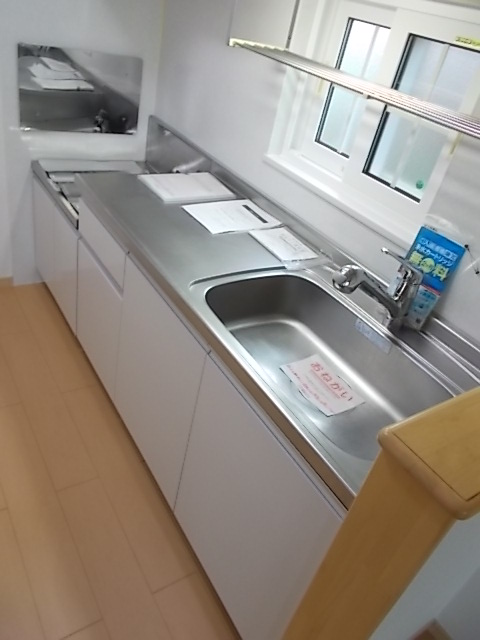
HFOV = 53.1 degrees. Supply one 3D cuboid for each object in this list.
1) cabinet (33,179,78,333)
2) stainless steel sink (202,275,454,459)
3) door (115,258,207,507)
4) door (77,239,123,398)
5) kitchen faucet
[{"bbox_3d":[-0.640,-0.341,2.329,0.500,0.498,0.656,-11,41,-33],"label":"cabinet"},{"bbox_3d":[0.173,0.141,1.163,0.366,0.186,0.678,-11,41,-33],"label":"stainless steel sink"},{"bbox_3d":[-0.271,0.201,1.496,0.022,0.654,0.510,-11,41,-33],"label":"door"},{"bbox_3d":[-0.542,0.006,1.850,0.022,0.487,0.448,-12,41,-33],"label":"door"},{"bbox_3d":[0.363,-0.077,1.219,0.235,0.182,0.060,2,35,-17],"label":"kitchen faucet"}]

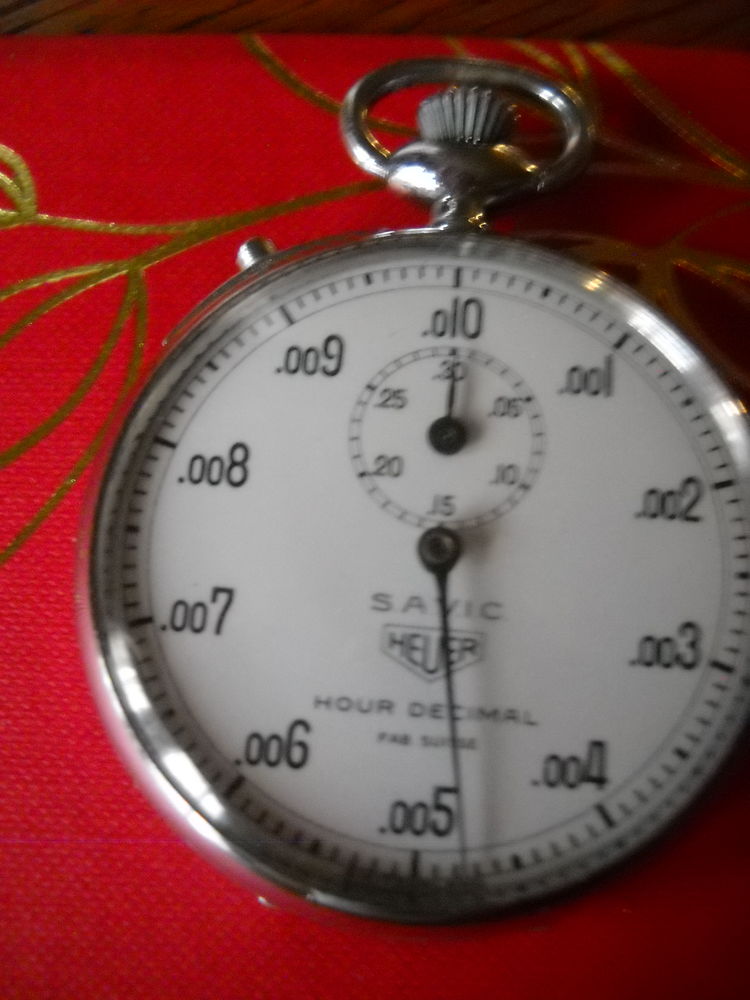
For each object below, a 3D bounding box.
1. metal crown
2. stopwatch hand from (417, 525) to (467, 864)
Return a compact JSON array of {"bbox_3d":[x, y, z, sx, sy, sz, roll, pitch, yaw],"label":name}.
[{"bbox_3d":[0.008,-0.030,0.100,0.008,0.008,0.006,4,76,2],"label":"metal crown"},{"bbox_3d":[0.005,0.013,0.083,0.003,0.001,0.024,-4,76,0],"label":"stopwatch hand"}]

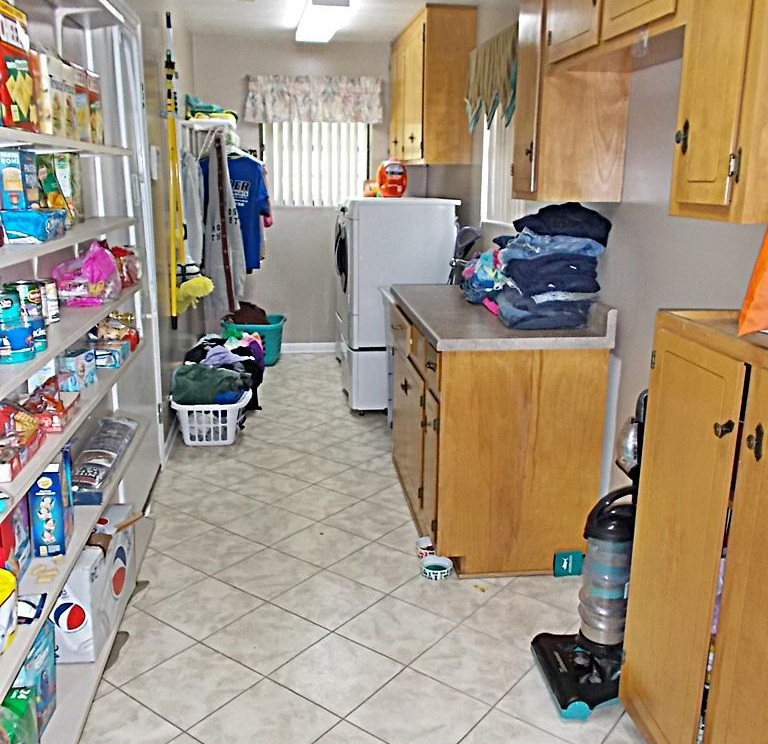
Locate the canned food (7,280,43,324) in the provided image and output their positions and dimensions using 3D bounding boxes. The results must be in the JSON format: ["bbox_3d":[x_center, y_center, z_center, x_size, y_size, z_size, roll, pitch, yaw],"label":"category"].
[{"bbox_3d":[-0.821,-0.143,1.781,0.077,0.116,0.077,-1,14,-8],"label":"canned food"}]

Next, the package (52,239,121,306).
[{"bbox_3d":[-0.852,-0.283,2.228,0.150,0.180,0.200,-1,14,-8],"label":"package"}]

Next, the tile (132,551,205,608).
[{"bbox_3d":[-0.868,0.783,2.894,0.302,0.010,0.302,11,17,36],"label":"tile"}]

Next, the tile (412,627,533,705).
[{"bbox_3d":[0.280,0.902,2.377,0.296,0.010,0.296,11,17,36],"label":"tile"}]

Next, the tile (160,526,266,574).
[{"bbox_3d":[-0.686,0.730,3.135,0.303,0.010,0.303,11,17,36],"label":"tile"}]

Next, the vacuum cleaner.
[{"bbox_3d":[0.675,0.456,2.234,0.380,0.980,0.350,-3,14,-14],"label":"vacuum cleaner"}]

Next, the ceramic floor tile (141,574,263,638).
[{"bbox_3d":[-0.629,0.835,2.725,0.305,0.012,0.305,11,17,36],"label":"ceramic floor tile"}]

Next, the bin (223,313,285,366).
[{"bbox_3d":[-1.077,-0.259,6.447,0.530,0.340,0.460,-1,14,-7],"label":"bin"}]

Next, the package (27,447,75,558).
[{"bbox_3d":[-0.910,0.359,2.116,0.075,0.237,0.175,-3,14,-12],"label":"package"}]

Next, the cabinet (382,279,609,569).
[{"bbox_3d":[0.417,0.146,3.483,0.645,0.950,1.430,-1,14,-6],"label":"cabinet"}]

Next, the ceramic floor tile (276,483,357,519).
[{"bbox_3d":[-0.315,0.618,3.600,0.302,0.010,0.302,11,17,36],"label":"ceramic floor tile"}]

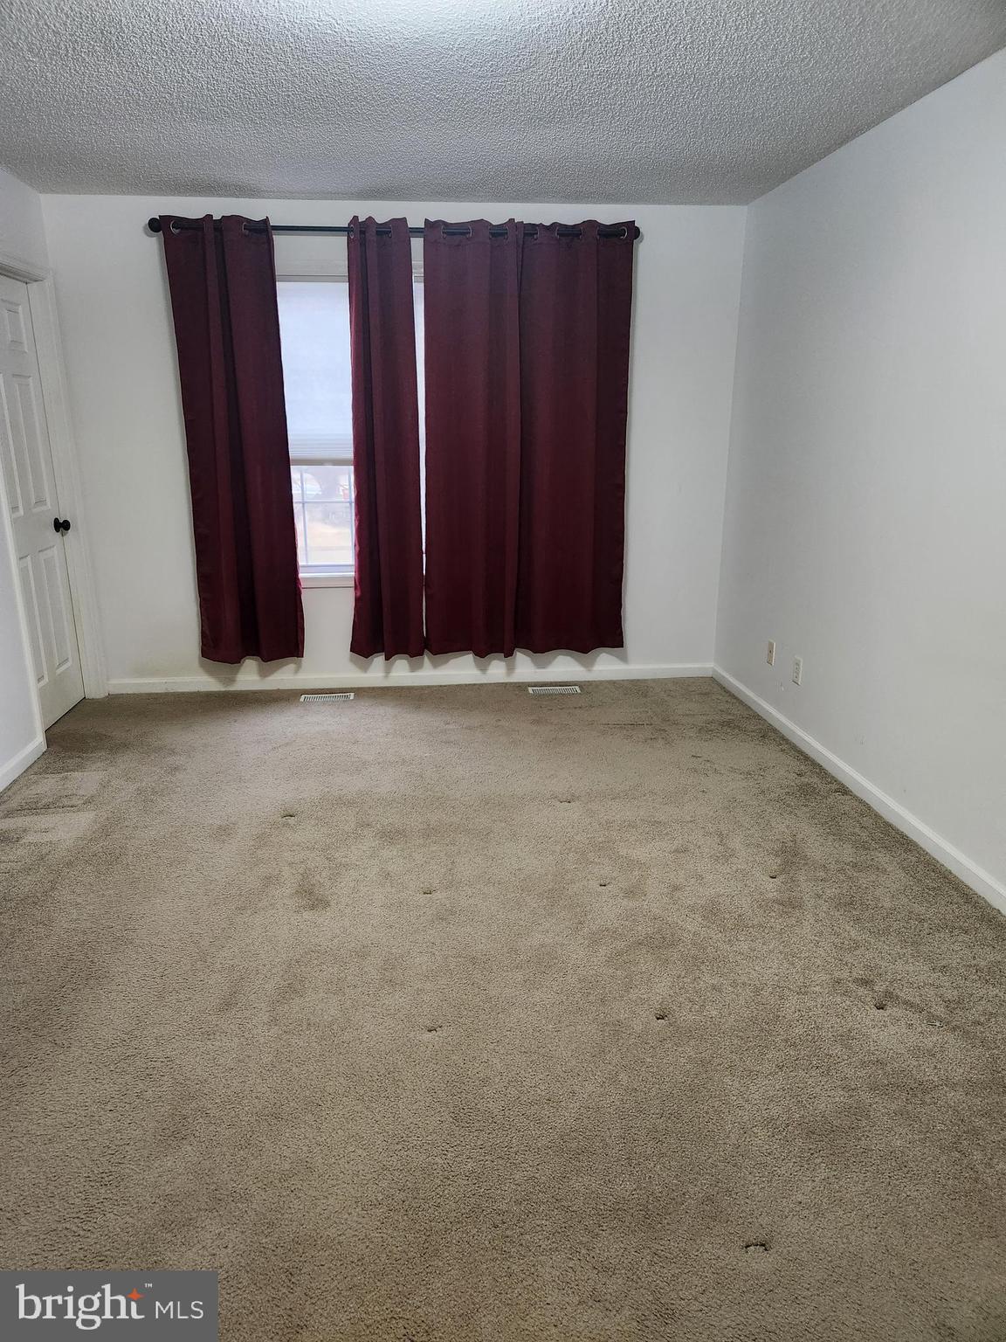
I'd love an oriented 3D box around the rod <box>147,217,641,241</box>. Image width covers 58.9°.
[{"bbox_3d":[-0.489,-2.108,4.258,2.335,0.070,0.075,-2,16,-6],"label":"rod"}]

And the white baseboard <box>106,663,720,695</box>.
[{"bbox_3d":[-0.450,0.040,4.951,3.350,0.088,0.016,-2,16,-6],"label":"white baseboard"}]

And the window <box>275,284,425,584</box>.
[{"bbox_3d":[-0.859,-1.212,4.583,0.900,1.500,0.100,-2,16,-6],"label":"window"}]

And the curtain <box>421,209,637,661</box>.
[{"bbox_3d":[0.128,-1.136,4.592,1.080,2.175,0.110,-2,16,-6],"label":"curtain"}]

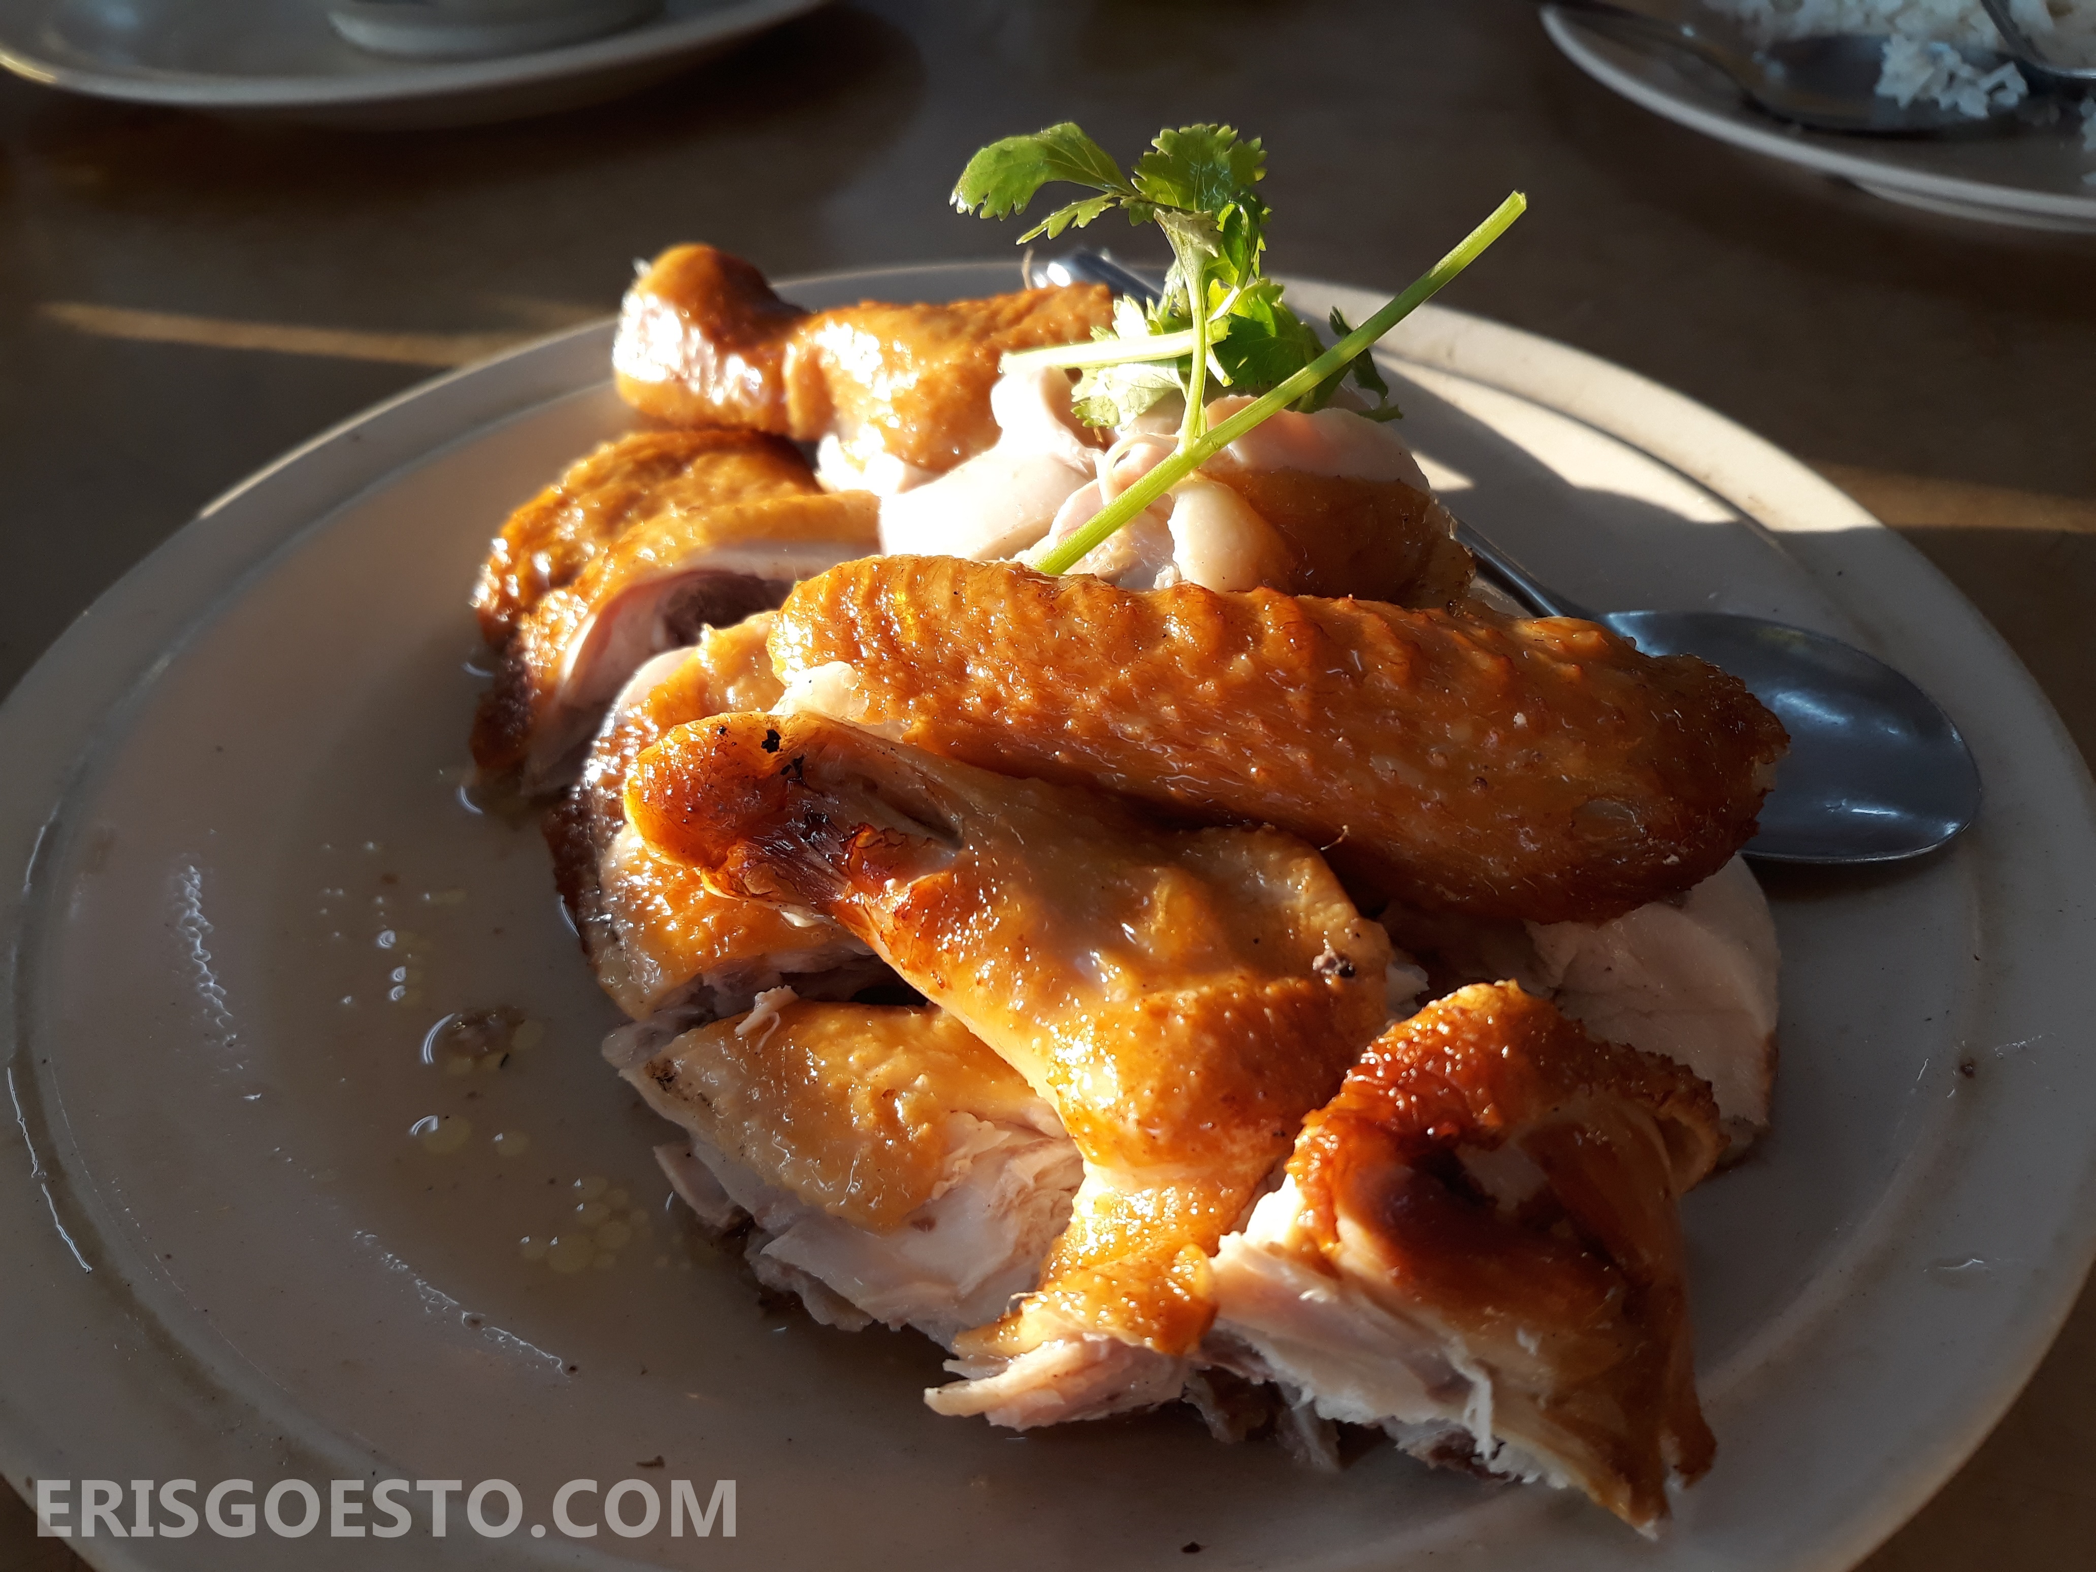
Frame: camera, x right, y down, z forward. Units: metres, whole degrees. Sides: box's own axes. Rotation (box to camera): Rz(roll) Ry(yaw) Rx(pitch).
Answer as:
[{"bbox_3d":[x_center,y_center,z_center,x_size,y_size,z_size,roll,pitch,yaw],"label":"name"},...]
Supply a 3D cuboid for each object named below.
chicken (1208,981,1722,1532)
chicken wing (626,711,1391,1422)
[{"bbox_3d":[0.036,0.041,0.145,0.043,0.043,0.037,16,44,18],"label":"chicken"},{"bbox_3d":[-0.004,0.025,0.159,0.073,0.048,0.052,24,47,25],"label":"chicken wing"}]

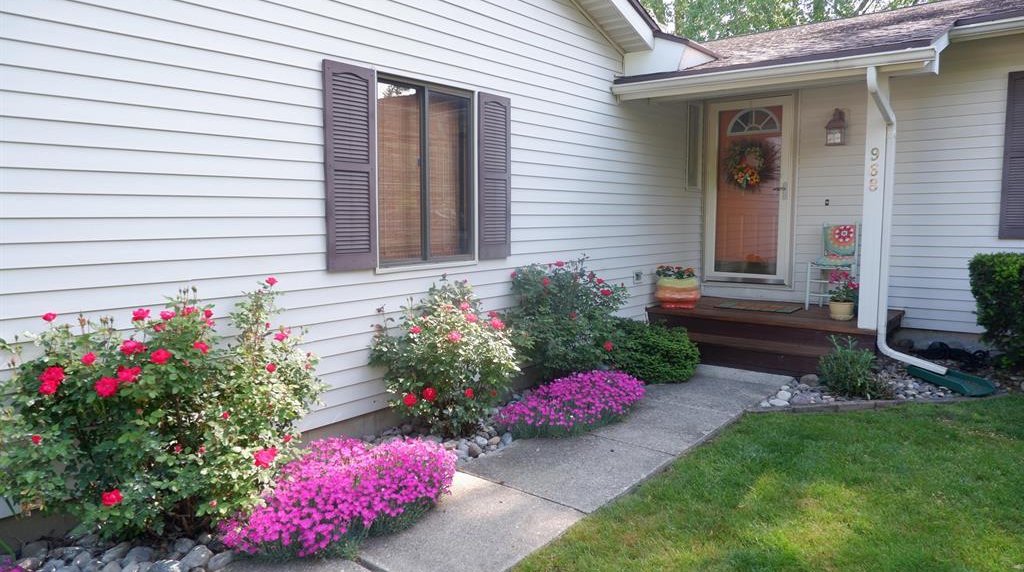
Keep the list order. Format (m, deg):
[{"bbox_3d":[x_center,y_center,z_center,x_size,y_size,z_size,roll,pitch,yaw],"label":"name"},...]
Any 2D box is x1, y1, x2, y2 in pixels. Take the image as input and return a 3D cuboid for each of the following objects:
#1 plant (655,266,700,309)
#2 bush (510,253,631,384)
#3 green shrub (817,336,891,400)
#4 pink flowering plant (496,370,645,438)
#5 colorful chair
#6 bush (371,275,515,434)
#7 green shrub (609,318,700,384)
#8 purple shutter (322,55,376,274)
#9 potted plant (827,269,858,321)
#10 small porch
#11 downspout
[{"bbox_3d":[1.749,0.009,6.804,0.450,0.440,0.450,5,8,40],"label":"plant"},{"bbox_3d":[0.503,0.295,5.182,0.850,1.060,0.950,5,8,40],"label":"bush"},{"bbox_3d":[2.545,0.591,4.878,0.500,0.450,0.480,5,8,40],"label":"green shrub"},{"bbox_3d":[0.441,0.758,4.404,0.680,0.270,1.450,5,8,40],"label":"pink flowering plant"},{"bbox_3d":[3.285,-0.201,6.651,0.430,0.875,0.460,5,8,40],"label":"colorful chair"},{"bbox_3d":[-0.387,0.450,4.073,0.850,0.980,0.930,0,6,0],"label":"bush"},{"bbox_3d":[1.207,0.510,5.543,0.780,0.490,0.780,0,6,0],"label":"green shrub"},{"bbox_3d":[-0.952,-0.693,3.884,0.036,1.190,0.350,5,8,40],"label":"purple shutter"},{"bbox_3d":[3.021,0.074,5.957,0.280,0.465,0.270,5,8,40],"label":"potted plant"},{"bbox_3d":[2.514,0.455,6.481,2.150,0.390,1.920,5,8,40],"label":"small porch"},{"bbox_3d":[3.015,-0.433,4.973,0.600,2.440,0.760,5,8,40],"label":"downspout"}]

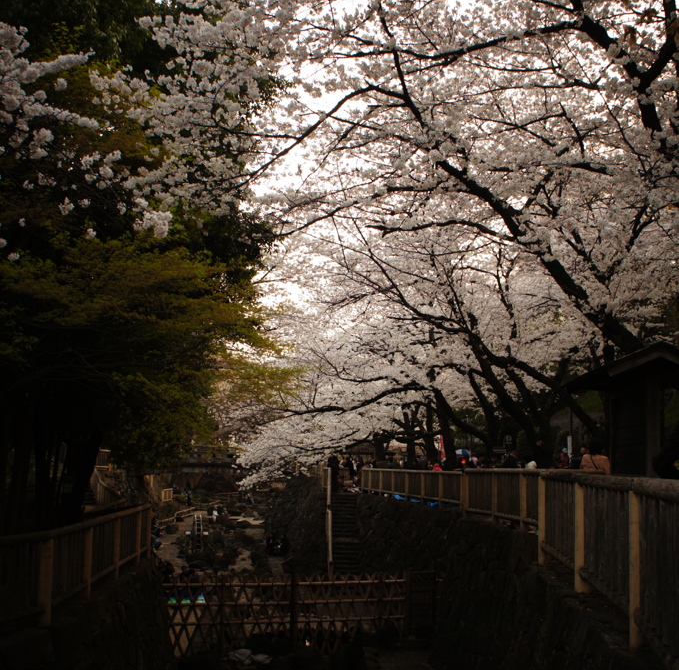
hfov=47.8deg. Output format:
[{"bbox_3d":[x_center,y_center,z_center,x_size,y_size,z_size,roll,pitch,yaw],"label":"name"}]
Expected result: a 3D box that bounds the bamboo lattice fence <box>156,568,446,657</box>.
[{"bbox_3d":[-0.932,6.829,18.800,6.750,1.950,0.250,1,-9,-6],"label":"bamboo lattice fence"}]

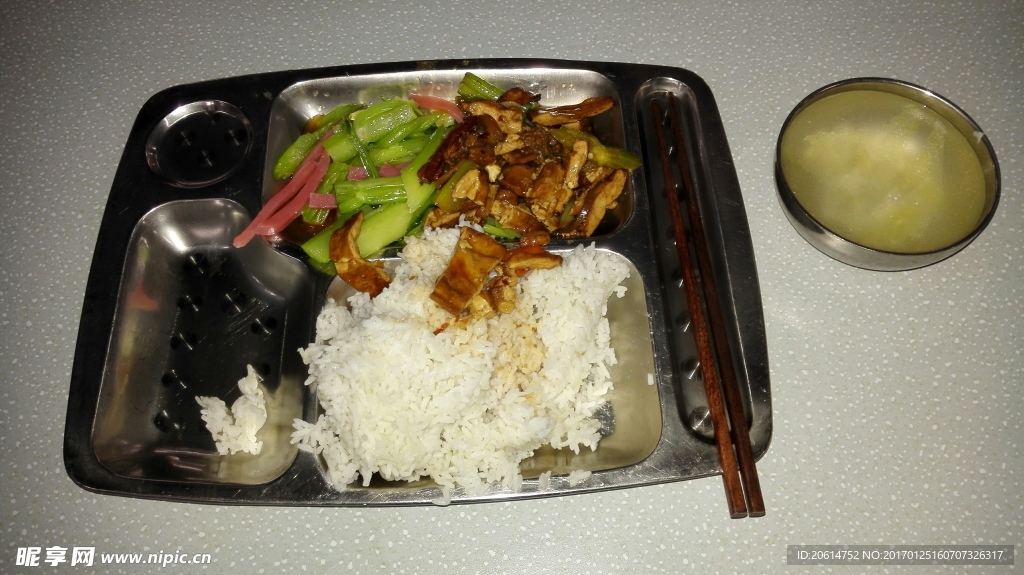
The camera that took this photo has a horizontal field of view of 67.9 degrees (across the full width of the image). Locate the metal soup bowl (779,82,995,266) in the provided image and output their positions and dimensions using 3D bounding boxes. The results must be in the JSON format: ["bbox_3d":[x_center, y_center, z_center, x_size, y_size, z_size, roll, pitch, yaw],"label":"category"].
[{"bbox_3d":[0.199,-0.056,0.425,0.113,0.048,0.113,0,65,1],"label":"metal soup bowl"}]

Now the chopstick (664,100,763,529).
[{"bbox_3d":[0.106,-0.008,0.410,0.008,0.007,0.256,-3,62,0],"label":"chopstick"}]

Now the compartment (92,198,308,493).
[{"bbox_3d":[-0.157,0.027,0.408,0.106,0.021,0.162,-2,65,0],"label":"compartment"}]

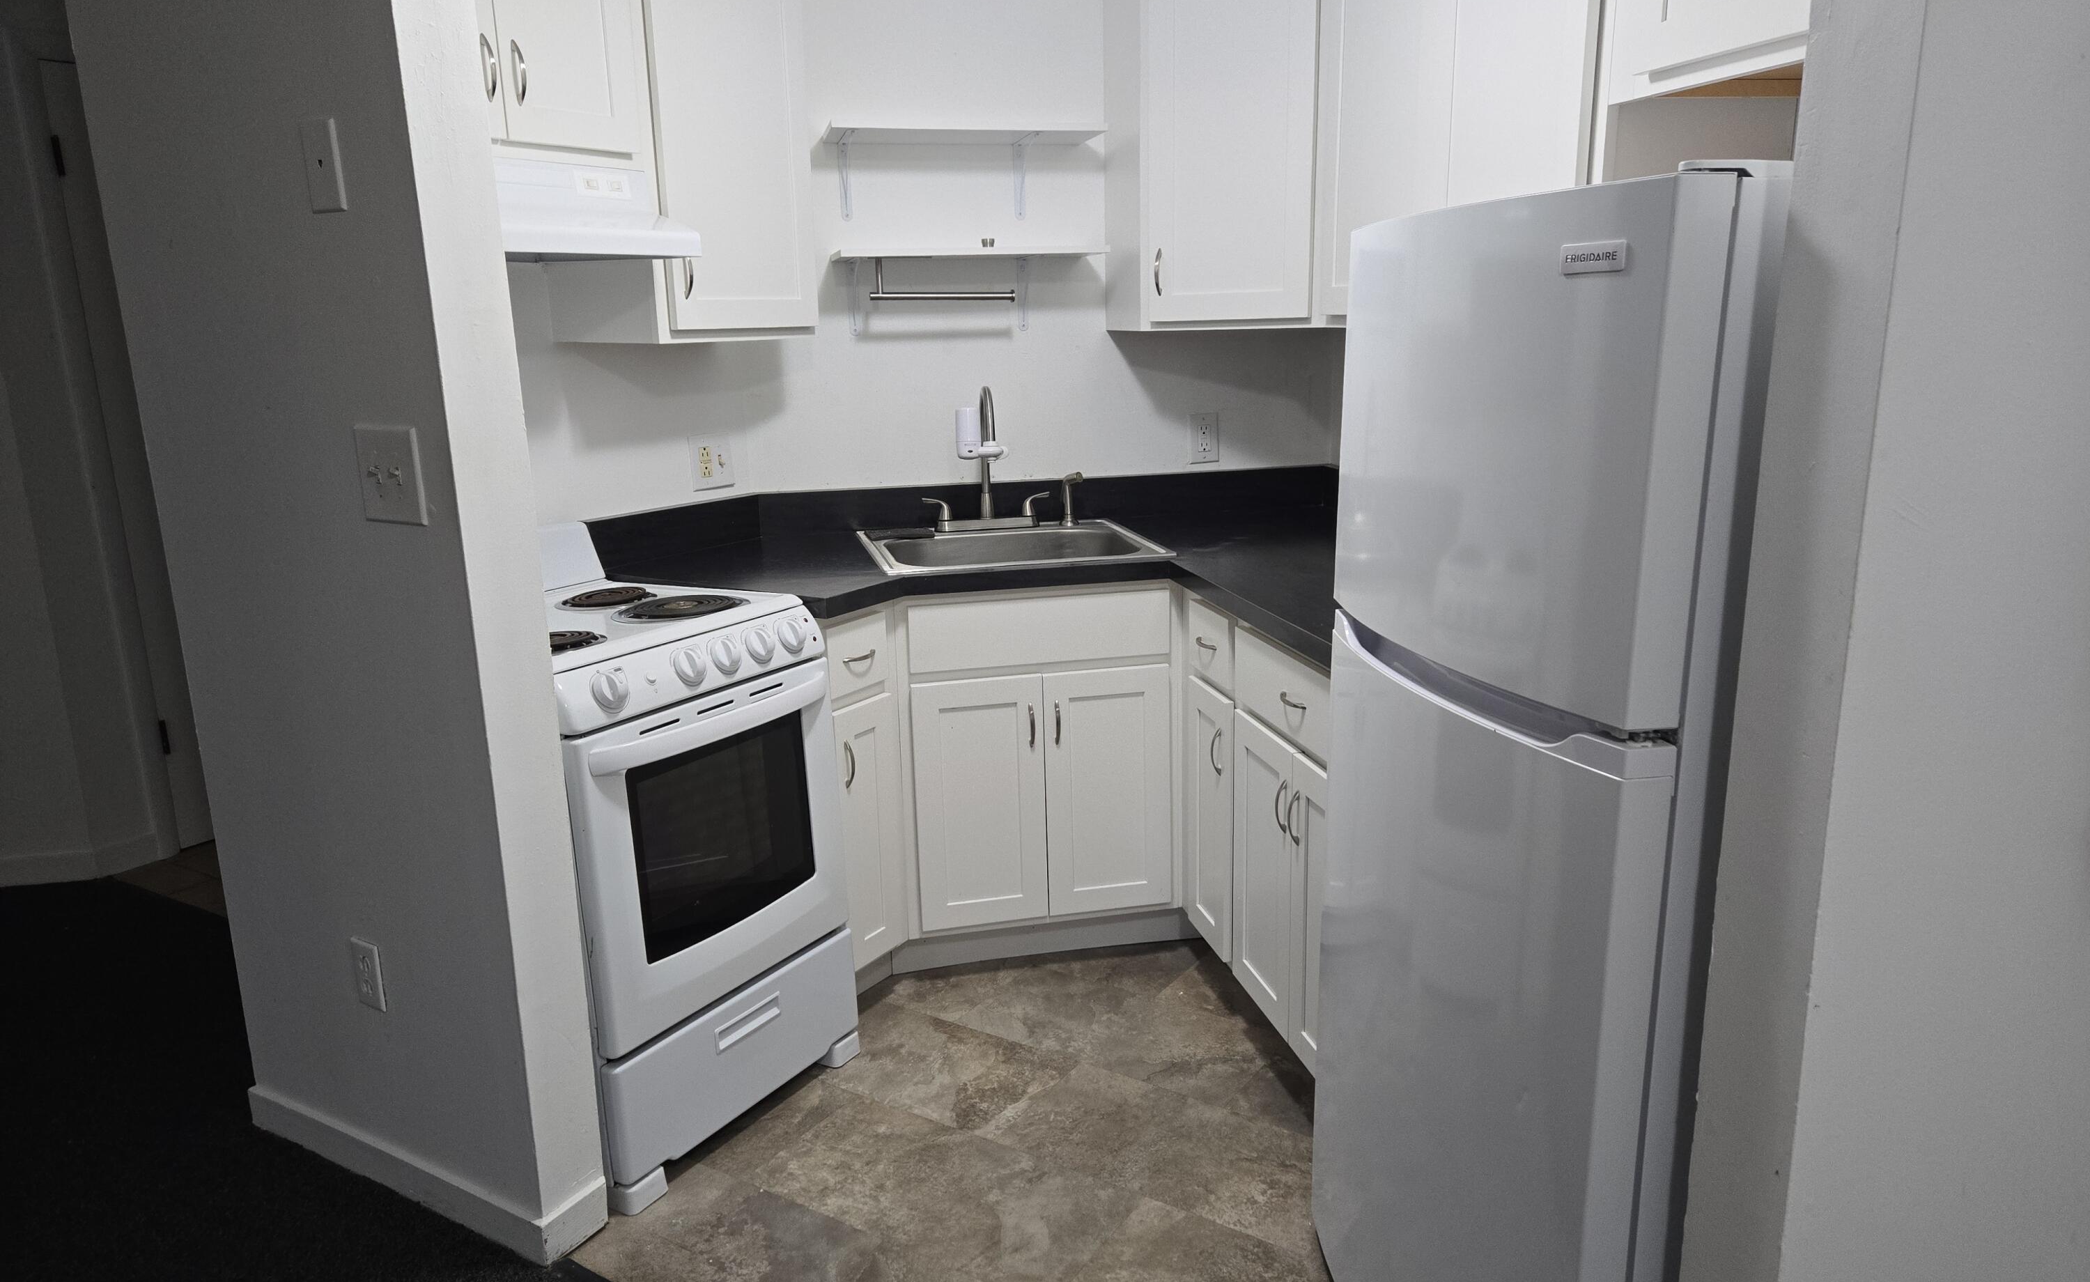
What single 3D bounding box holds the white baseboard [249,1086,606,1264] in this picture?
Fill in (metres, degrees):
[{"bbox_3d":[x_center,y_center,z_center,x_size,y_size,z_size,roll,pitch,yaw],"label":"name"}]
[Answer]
[{"bbox_3d":[-1.076,0.875,2.383,0.801,0.072,0.122,7,15,31],"label":"white baseboard"}]

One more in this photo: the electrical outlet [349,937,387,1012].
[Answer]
[{"bbox_3d":[-1.092,0.539,2.241,0.070,0.114,0.014,7,15,31],"label":"electrical outlet"}]

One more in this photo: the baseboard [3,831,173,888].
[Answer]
[{"bbox_3d":[-2.600,0.589,3.752,0.396,0.090,0.104,-8,15,-27],"label":"baseboard"}]

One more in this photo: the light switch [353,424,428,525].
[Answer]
[{"bbox_3d":[-0.914,-0.231,1.933,0.135,0.132,0.020,7,15,31],"label":"light switch"}]

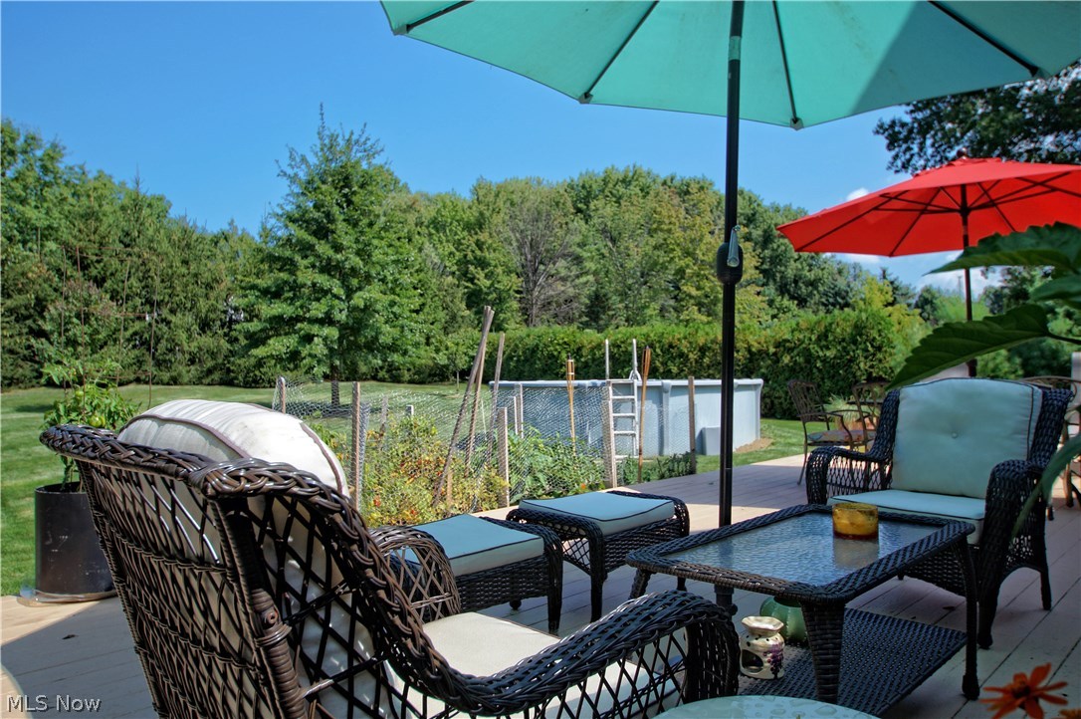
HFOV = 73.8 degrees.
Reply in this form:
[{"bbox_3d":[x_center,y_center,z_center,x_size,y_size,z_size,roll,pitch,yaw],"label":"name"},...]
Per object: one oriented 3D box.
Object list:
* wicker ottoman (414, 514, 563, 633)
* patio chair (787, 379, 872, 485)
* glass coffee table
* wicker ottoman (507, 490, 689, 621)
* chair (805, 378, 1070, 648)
[{"bbox_3d":[-0.308,0.785,2.383,0.510,0.425,0.600,-2,-3,42],"label":"wicker ottoman"},{"bbox_3d":[2.730,0.677,6.660,0.650,0.955,0.600,-2,-3,44],"label":"patio chair"},{"bbox_3d":[0.750,0.732,1.960,0.510,0.500,0.985,-2,-3,45],"label":"glass coffee table"},{"bbox_3d":[0.255,0.808,2.997,0.510,0.425,0.600,-2,-3,44],"label":"wicker ottoman"},{"bbox_3d":[1.655,0.550,3.002,0.785,0.940,0.740,2,-3,-40],"label":"chair"}]

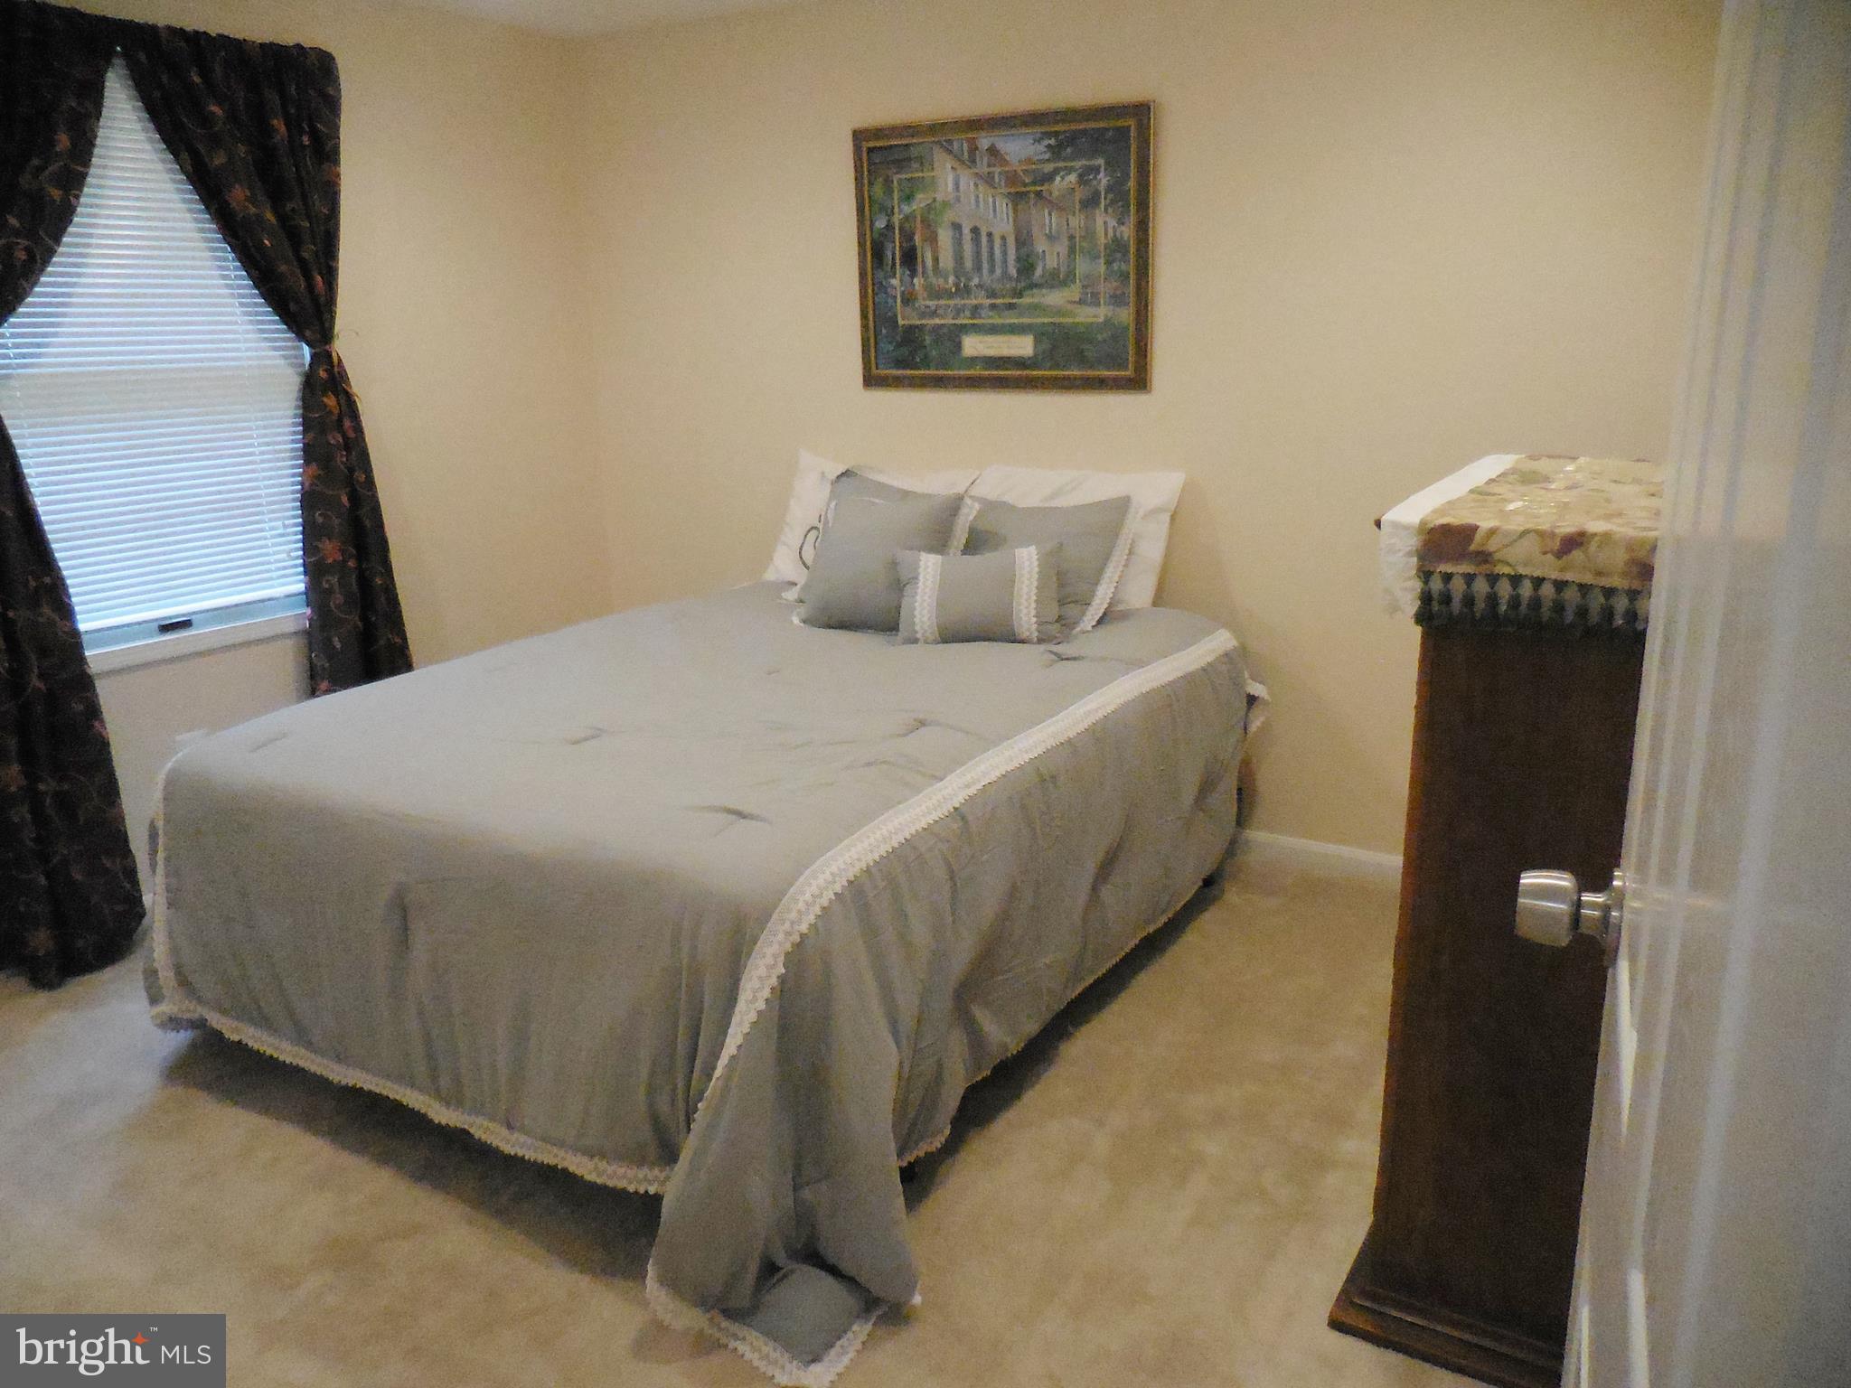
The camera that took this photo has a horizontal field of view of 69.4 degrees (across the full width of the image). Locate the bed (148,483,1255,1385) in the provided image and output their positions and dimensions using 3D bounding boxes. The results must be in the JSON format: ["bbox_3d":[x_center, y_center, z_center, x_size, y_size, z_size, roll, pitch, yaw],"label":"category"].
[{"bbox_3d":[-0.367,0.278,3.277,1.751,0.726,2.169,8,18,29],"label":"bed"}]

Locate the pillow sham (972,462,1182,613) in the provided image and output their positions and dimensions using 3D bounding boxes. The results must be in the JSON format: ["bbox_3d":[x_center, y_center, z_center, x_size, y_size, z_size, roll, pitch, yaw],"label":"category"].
[{"bbox_3d":[0.375,-0.444,3.749,0.647,0.418,0.149,8,-9,29],"label":"pillow sham"}]

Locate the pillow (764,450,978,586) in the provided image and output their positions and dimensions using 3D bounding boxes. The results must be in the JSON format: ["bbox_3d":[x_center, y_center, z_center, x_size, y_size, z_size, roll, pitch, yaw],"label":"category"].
[{"bbox_3d":[-0.154,-0.519,4.047,0.667,0.428,0.149,8,-9,29],"label":"pillow"}]

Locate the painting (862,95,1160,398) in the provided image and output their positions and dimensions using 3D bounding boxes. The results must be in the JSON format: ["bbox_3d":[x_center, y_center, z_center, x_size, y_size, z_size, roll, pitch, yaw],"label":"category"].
[{"bbox_3d":[0.199,-1.252,3.807,0.935,0.744,0.030,8,18,29],"label":"painting"}]

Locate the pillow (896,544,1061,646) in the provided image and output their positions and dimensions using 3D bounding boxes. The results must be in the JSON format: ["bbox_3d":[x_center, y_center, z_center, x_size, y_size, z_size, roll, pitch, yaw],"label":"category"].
[{"bbox_3d":[0.141,-0.258,3.513,0.418,0.274,0.129,1,-10,8],"label":"pillow"}]

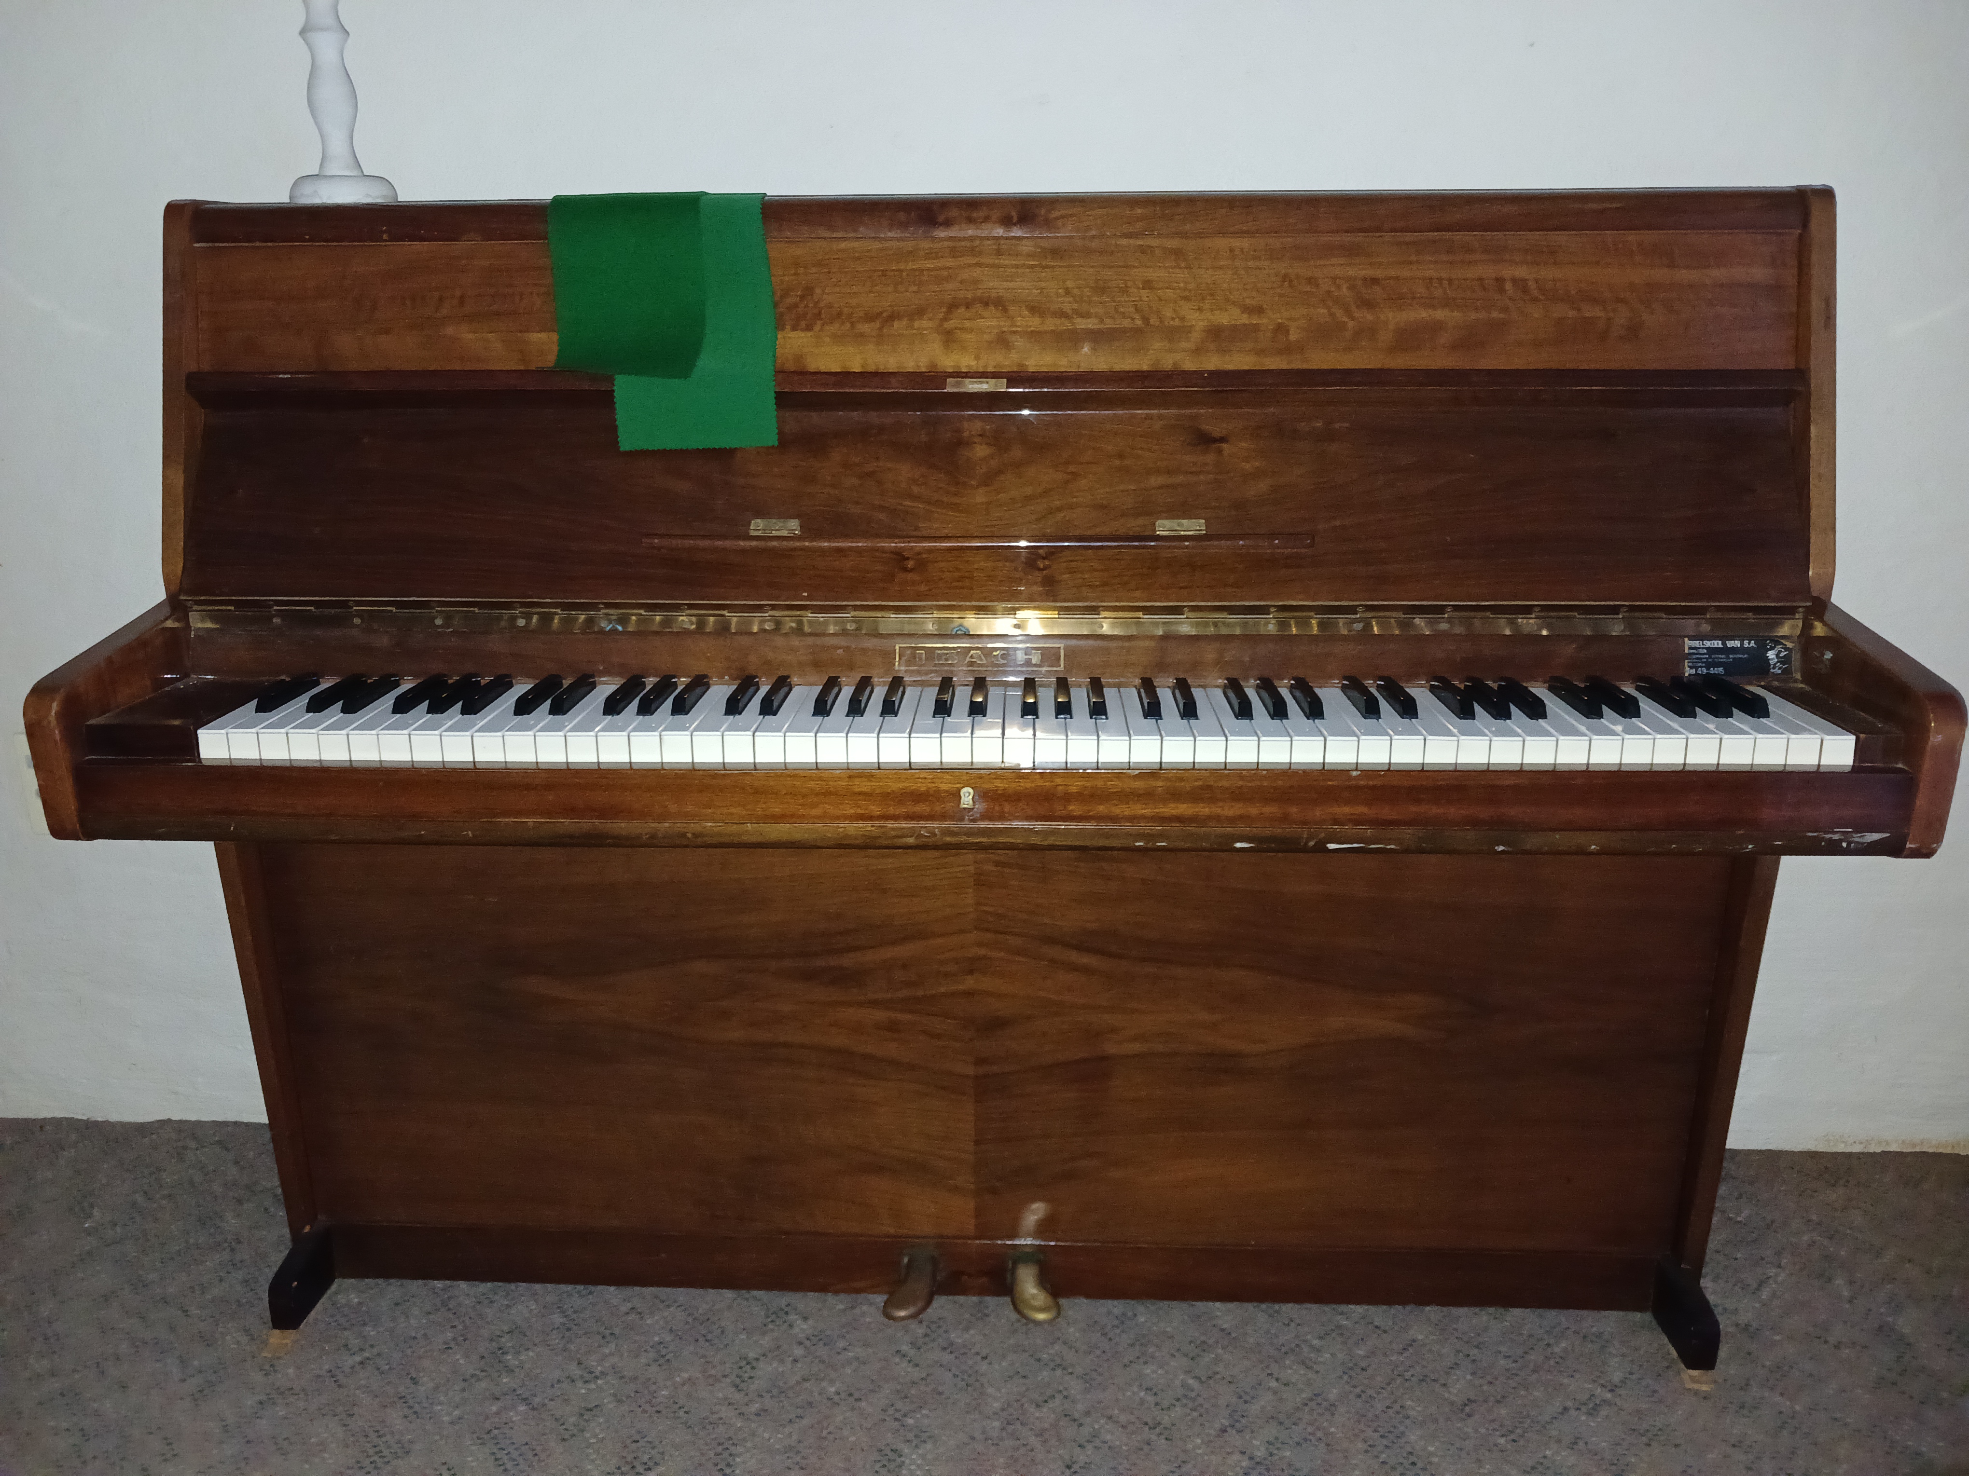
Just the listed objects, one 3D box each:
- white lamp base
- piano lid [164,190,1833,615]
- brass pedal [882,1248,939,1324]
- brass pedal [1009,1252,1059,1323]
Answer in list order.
[{"bbox_3d":[-0.594,-0.507,1.419,0.093,0.033,0.093,0,16,3],"label":"white lamp base"},{"bbox_3d":[-0.003,-0.280,1.316,1.390,0.352,0.080,0,0,3],"label":"piano lid"},{"bbox_3d":[-0.076,0.538,1.519,0.053,0.034,0.088,0,16,3],"label":"brass pedal"},{"bbox_3d":[0.050,0.541,1.513,0.048,0.034,0.088,0,16,3],"label":"brass pedal"}]

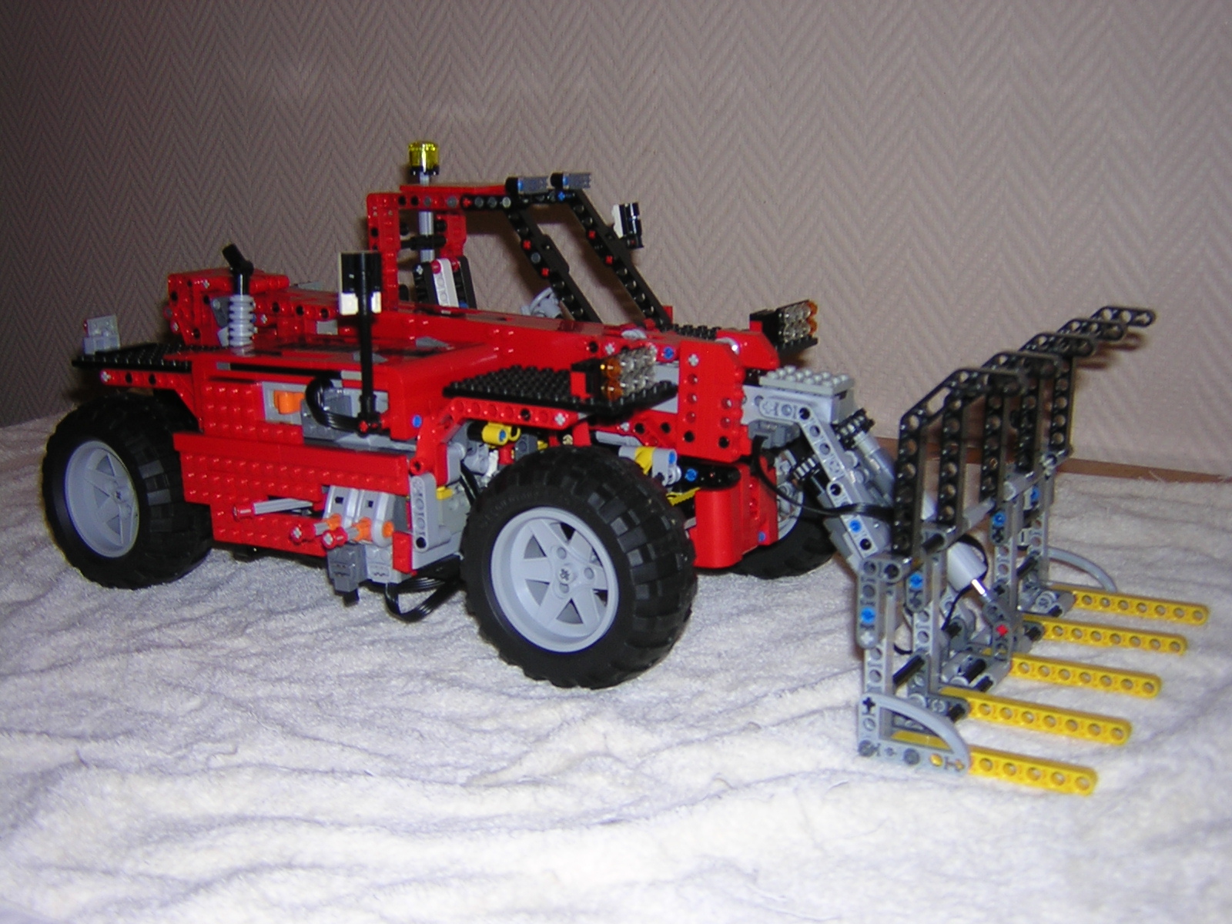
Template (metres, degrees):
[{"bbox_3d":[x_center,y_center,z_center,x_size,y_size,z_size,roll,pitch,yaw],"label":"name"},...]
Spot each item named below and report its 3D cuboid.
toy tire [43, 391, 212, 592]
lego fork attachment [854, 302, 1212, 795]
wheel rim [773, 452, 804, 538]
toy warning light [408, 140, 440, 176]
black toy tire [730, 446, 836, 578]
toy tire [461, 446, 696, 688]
[{"bbox_3d":[-0.241,0.015,0.708,0.095,0.095,0.044,7,14,34],"label":"toy tire"},{"bbox_3d":[0.172,0.018,0.551,0.082,0.143,0.214,6,14,32],"label":"lego fork attachment"},{"bbox_3d":[0.077,0.011,0.704,0.058,0.058,0.036,7,14,32],"label":"wheel rim"},{"bbox_3d":[-0.102,-0.162,0.760,0.016,0.018,0.016,-1,12,0],"label":"toy warning light"},{"bbox_3d":[0.077,0.011,0.704,0.095,0.095,0.044,7,14,32],"label":"black toy tire"},{"bbox_3d":[-0.015,0.042,0.564,0.095,0.095,0.044,5,14,28],"label":"toy tire"}]

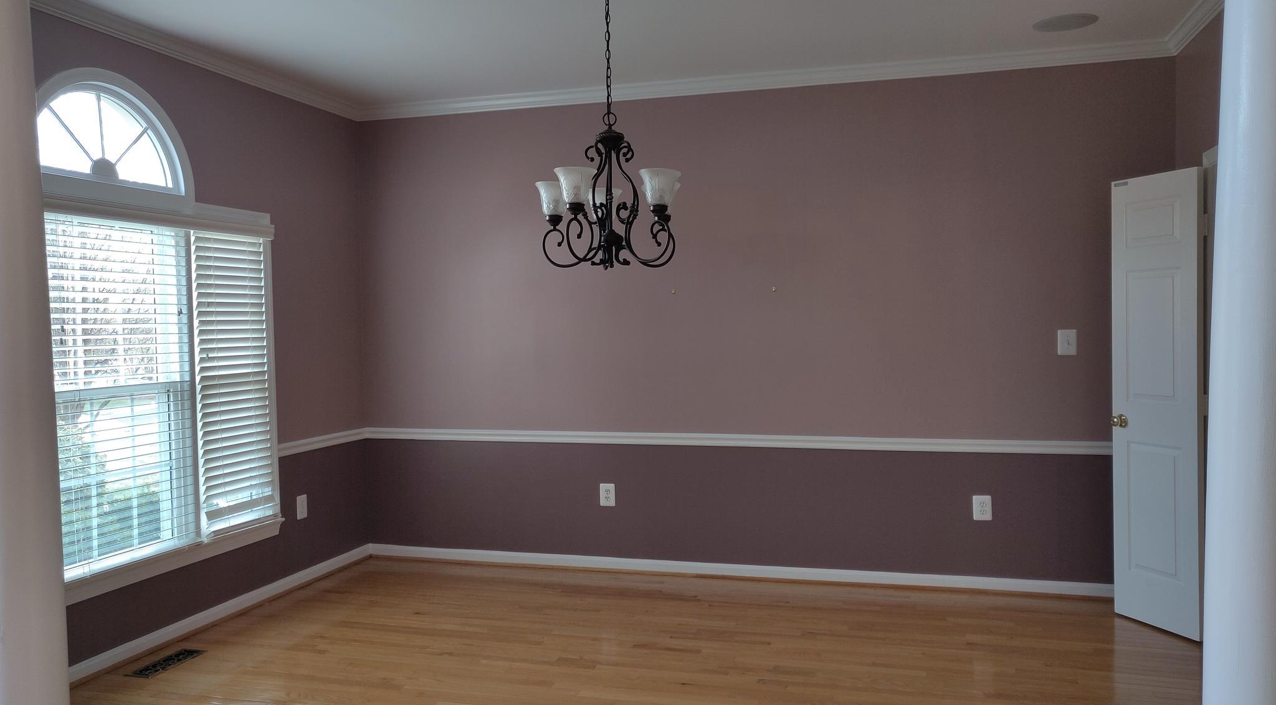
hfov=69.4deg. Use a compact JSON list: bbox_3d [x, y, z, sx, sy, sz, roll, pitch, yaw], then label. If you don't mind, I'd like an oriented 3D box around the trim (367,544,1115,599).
[{"bbox_3d":[0.443,1.214,5.095,4.359,0.090,0.024,0,2,16],"label":"trim"}]

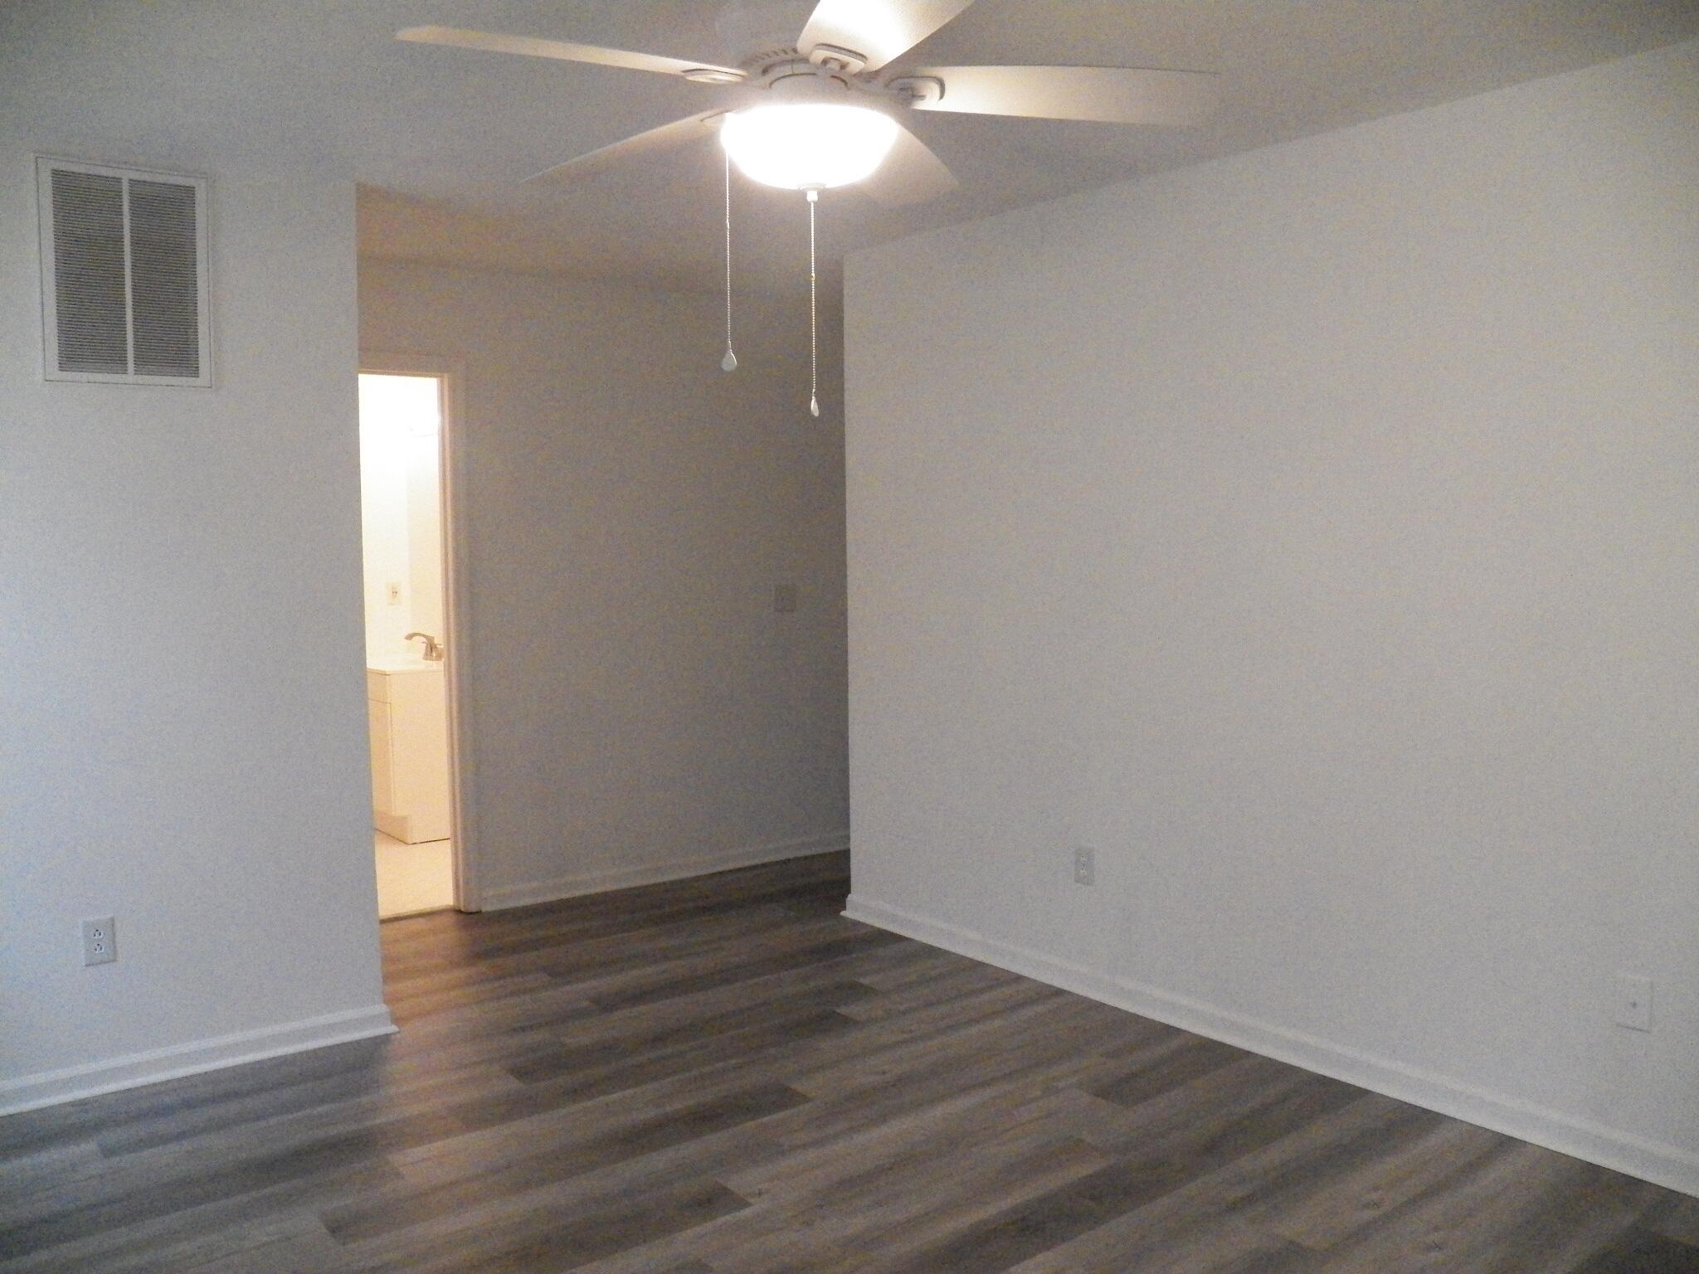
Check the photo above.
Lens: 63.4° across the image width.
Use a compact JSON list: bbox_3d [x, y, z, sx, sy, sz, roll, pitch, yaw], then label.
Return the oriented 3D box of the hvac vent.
[{"bbox_3d":[-1.815,-0.911,3.447,0.395,0.540,0.020,-4,6,-38],"label":"hvac vent"}]

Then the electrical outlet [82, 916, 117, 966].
[{"bbox_3d":[-1.910,0.776,3.501,0.072,0.116,0.008,-4,6,-38],"label":"electrical outlet"}]

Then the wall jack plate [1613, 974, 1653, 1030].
[{"bbox_3d":[1.702,0.796,2.981,0.008,0.116,0.072,-4,6,-38],"label":"wall jack plate"}]

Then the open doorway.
[{"bbox_3d":[-1.784,0.050,4.866,0.840,2.060,0.120,-4,6,-38],"label":"open doorway"}]

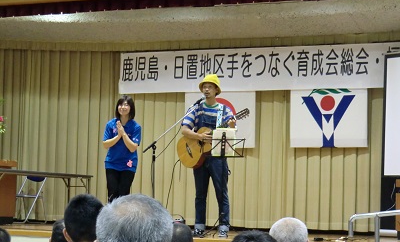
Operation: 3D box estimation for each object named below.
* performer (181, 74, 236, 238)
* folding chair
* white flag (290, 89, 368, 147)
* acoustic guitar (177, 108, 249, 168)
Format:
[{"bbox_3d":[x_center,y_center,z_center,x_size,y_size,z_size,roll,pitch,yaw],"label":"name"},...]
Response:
[{"bbox_3d":[0.097,0.371,9.450,0.570,1.730,0.420,0,-6,22],"label":"performer"},{"bbox_3d":[-2.534,1.113,12.900,0.460,0.760,0.490,-2,-6,35],"label":"folding chair"},{"bbox_3d":[1.787,-0.034,12.100,1.080,0.800,0.030,0,-6,20],"label":"white flag"},{"bbox_3d":[0.138,0.133,9.330,1.020,0.400,0.115,-33,-23,28],"label":"acoustic guitar"}]

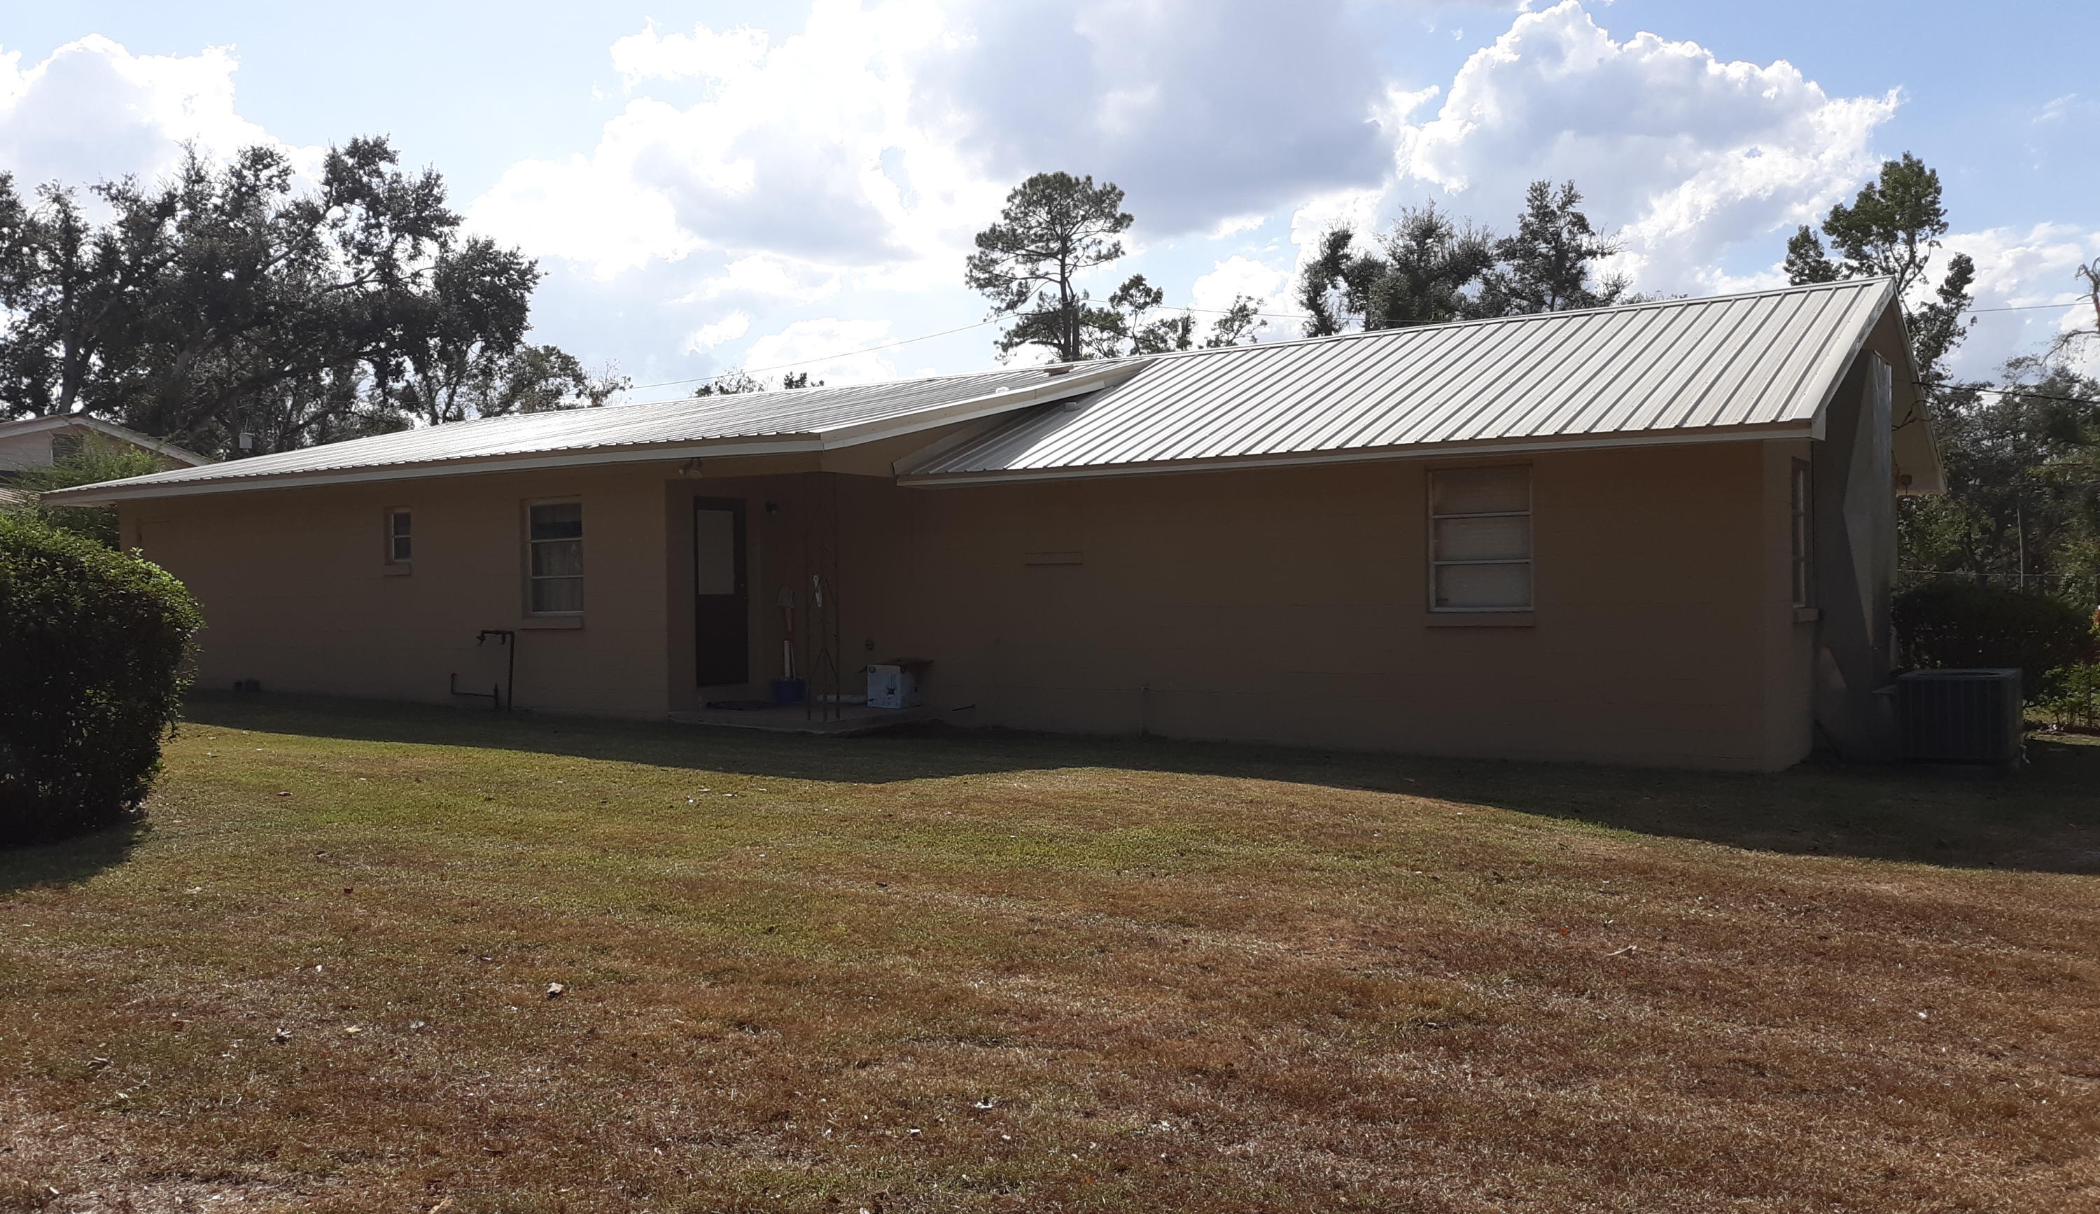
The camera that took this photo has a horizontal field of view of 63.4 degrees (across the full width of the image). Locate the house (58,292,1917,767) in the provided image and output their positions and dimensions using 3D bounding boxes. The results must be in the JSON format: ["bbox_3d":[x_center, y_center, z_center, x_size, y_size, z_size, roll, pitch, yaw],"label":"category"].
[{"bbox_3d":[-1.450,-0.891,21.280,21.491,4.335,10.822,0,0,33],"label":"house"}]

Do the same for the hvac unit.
[{"bbox_3d":[7.425,0.877,13.853,0.806,0.694,0.806,0,0,36],"label":"hvac unit"}]

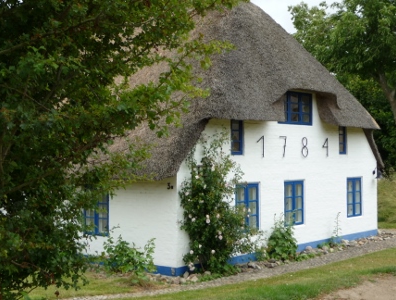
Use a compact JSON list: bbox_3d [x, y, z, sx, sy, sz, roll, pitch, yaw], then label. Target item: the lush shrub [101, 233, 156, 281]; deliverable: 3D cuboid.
[{"bbox_3d":[-1.592,2.325,14.263,1.300,0.960,0.900,-1,-1,42],"label":"lush shrub"}]

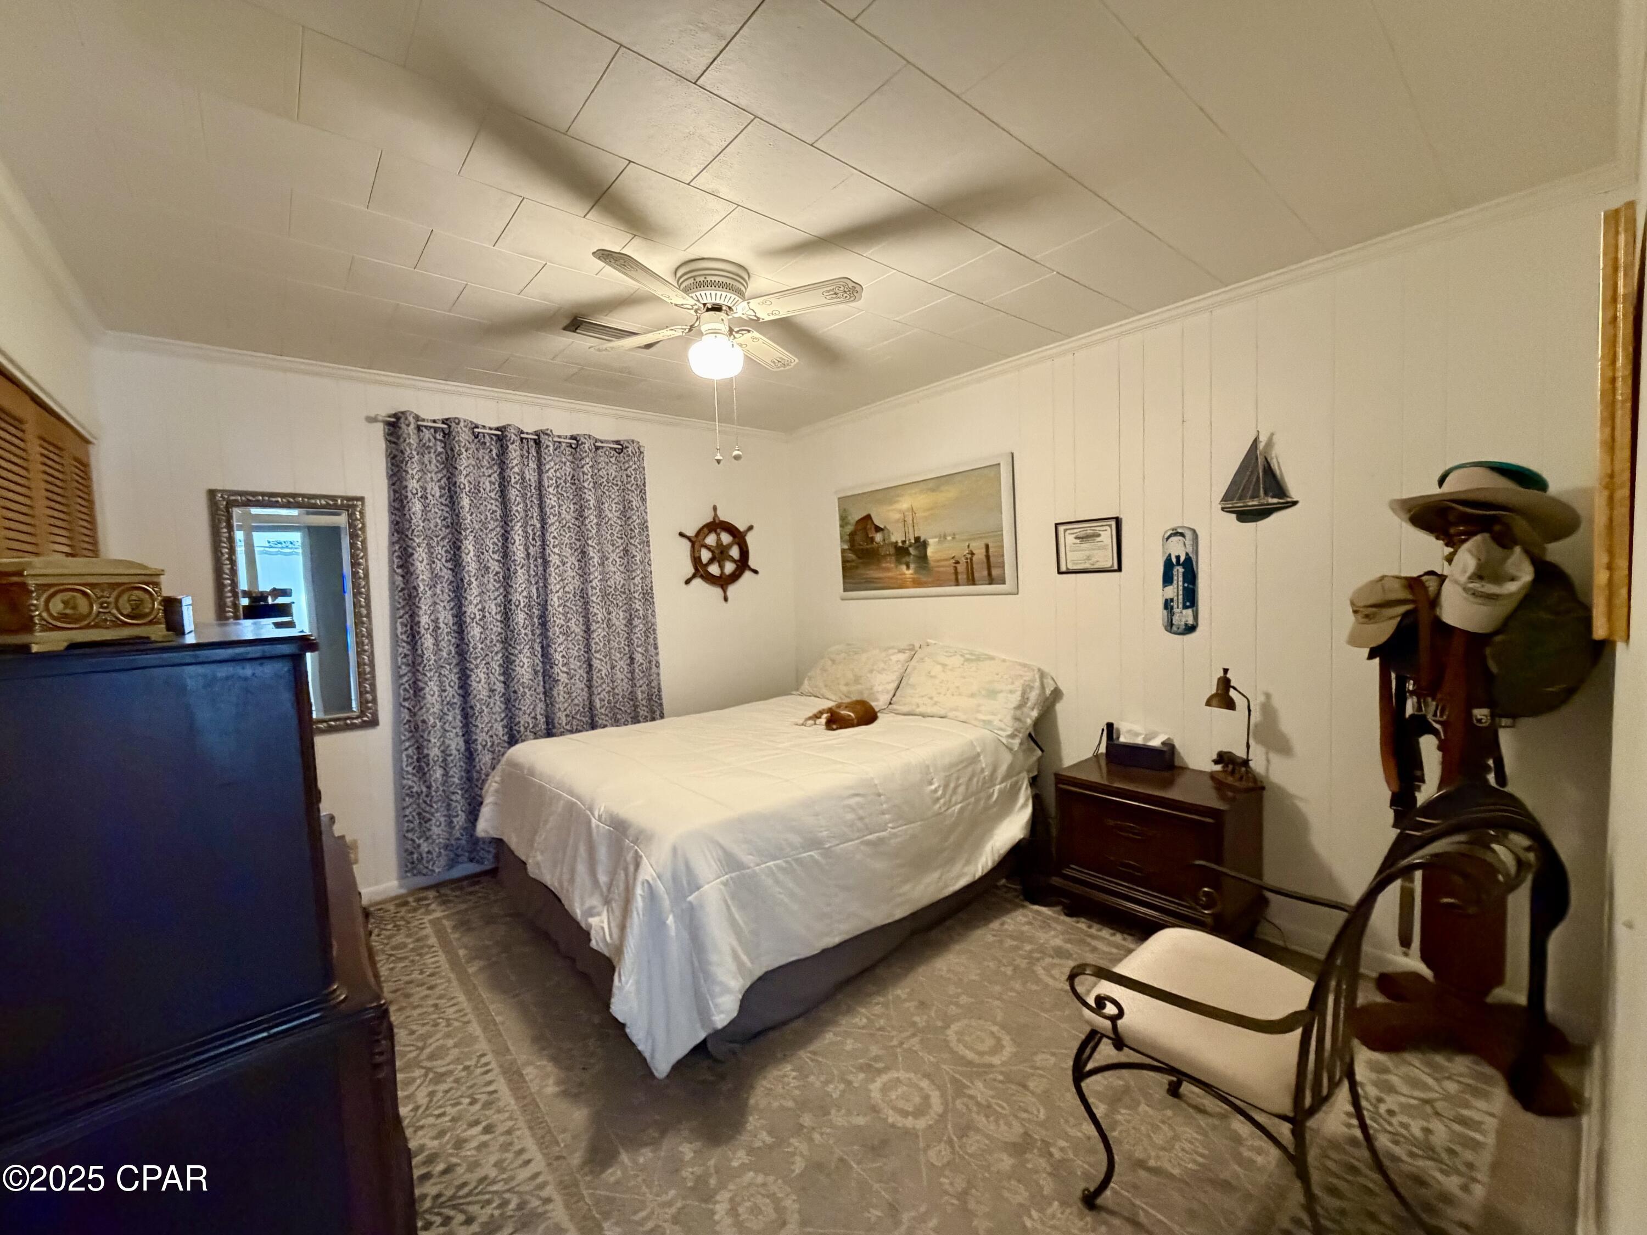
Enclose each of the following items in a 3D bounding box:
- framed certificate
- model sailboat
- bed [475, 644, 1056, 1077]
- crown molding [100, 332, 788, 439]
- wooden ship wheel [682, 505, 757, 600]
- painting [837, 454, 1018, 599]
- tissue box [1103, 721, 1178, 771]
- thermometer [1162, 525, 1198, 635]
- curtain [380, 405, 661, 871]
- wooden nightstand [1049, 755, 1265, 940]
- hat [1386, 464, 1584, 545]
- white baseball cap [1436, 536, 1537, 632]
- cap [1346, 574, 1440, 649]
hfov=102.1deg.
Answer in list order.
[{"bbox_3d":[1.141,-0.306,2.892,0.020,0.229,0.288,-4,3,-40],"label":"framed certificate"},{"bbox_3d":[1.538,-0.502,2.371,0.055,0.308,0.243,-4,3,-40],"label":"model sailboat"},{"bbox_3d":[-0.333,0.834,2.989,1.784,0.617,1.891,-4,3,-40],"label":"bed"},{"bbox_3d":[-1.445,-1.108,3.465,3.146,0.078,0.049,-4,3,-40],"label":"crown molding"},{"bbox_3d":[-0.634,-0.395,4.152,0.549,0.606,0.055,-4,3,-40],"label":"wooden ship wheel"},{"bbox_3d":[0.509,-0.442,3.648,0.040,0.672,1.280,-4,2,-40],"label":"painting"},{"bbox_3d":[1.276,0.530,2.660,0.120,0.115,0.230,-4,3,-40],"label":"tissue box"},{"bbox_3d":[1.403,-0.147,2.621,0.018,0.430,0.131,-4,4,-40],"label":"thermometer"},{"bbox_3d":[-1.424,0.111,3.375,1.280,2.110,0.100,-4,4,-40],"label":"curtain"},{"bbox_3d":[1.258,0.904,2.527,0.450,0.590,0.620,-4,4,-40],"label":"wooden nightstand"},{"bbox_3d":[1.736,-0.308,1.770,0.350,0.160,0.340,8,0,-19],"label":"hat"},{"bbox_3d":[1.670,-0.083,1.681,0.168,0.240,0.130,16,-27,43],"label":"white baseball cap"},{"bbox_3d":[1.613,-0.031,1.895,0.250,0.130,0.170,-43,-5,-10],"label":"cap"}]

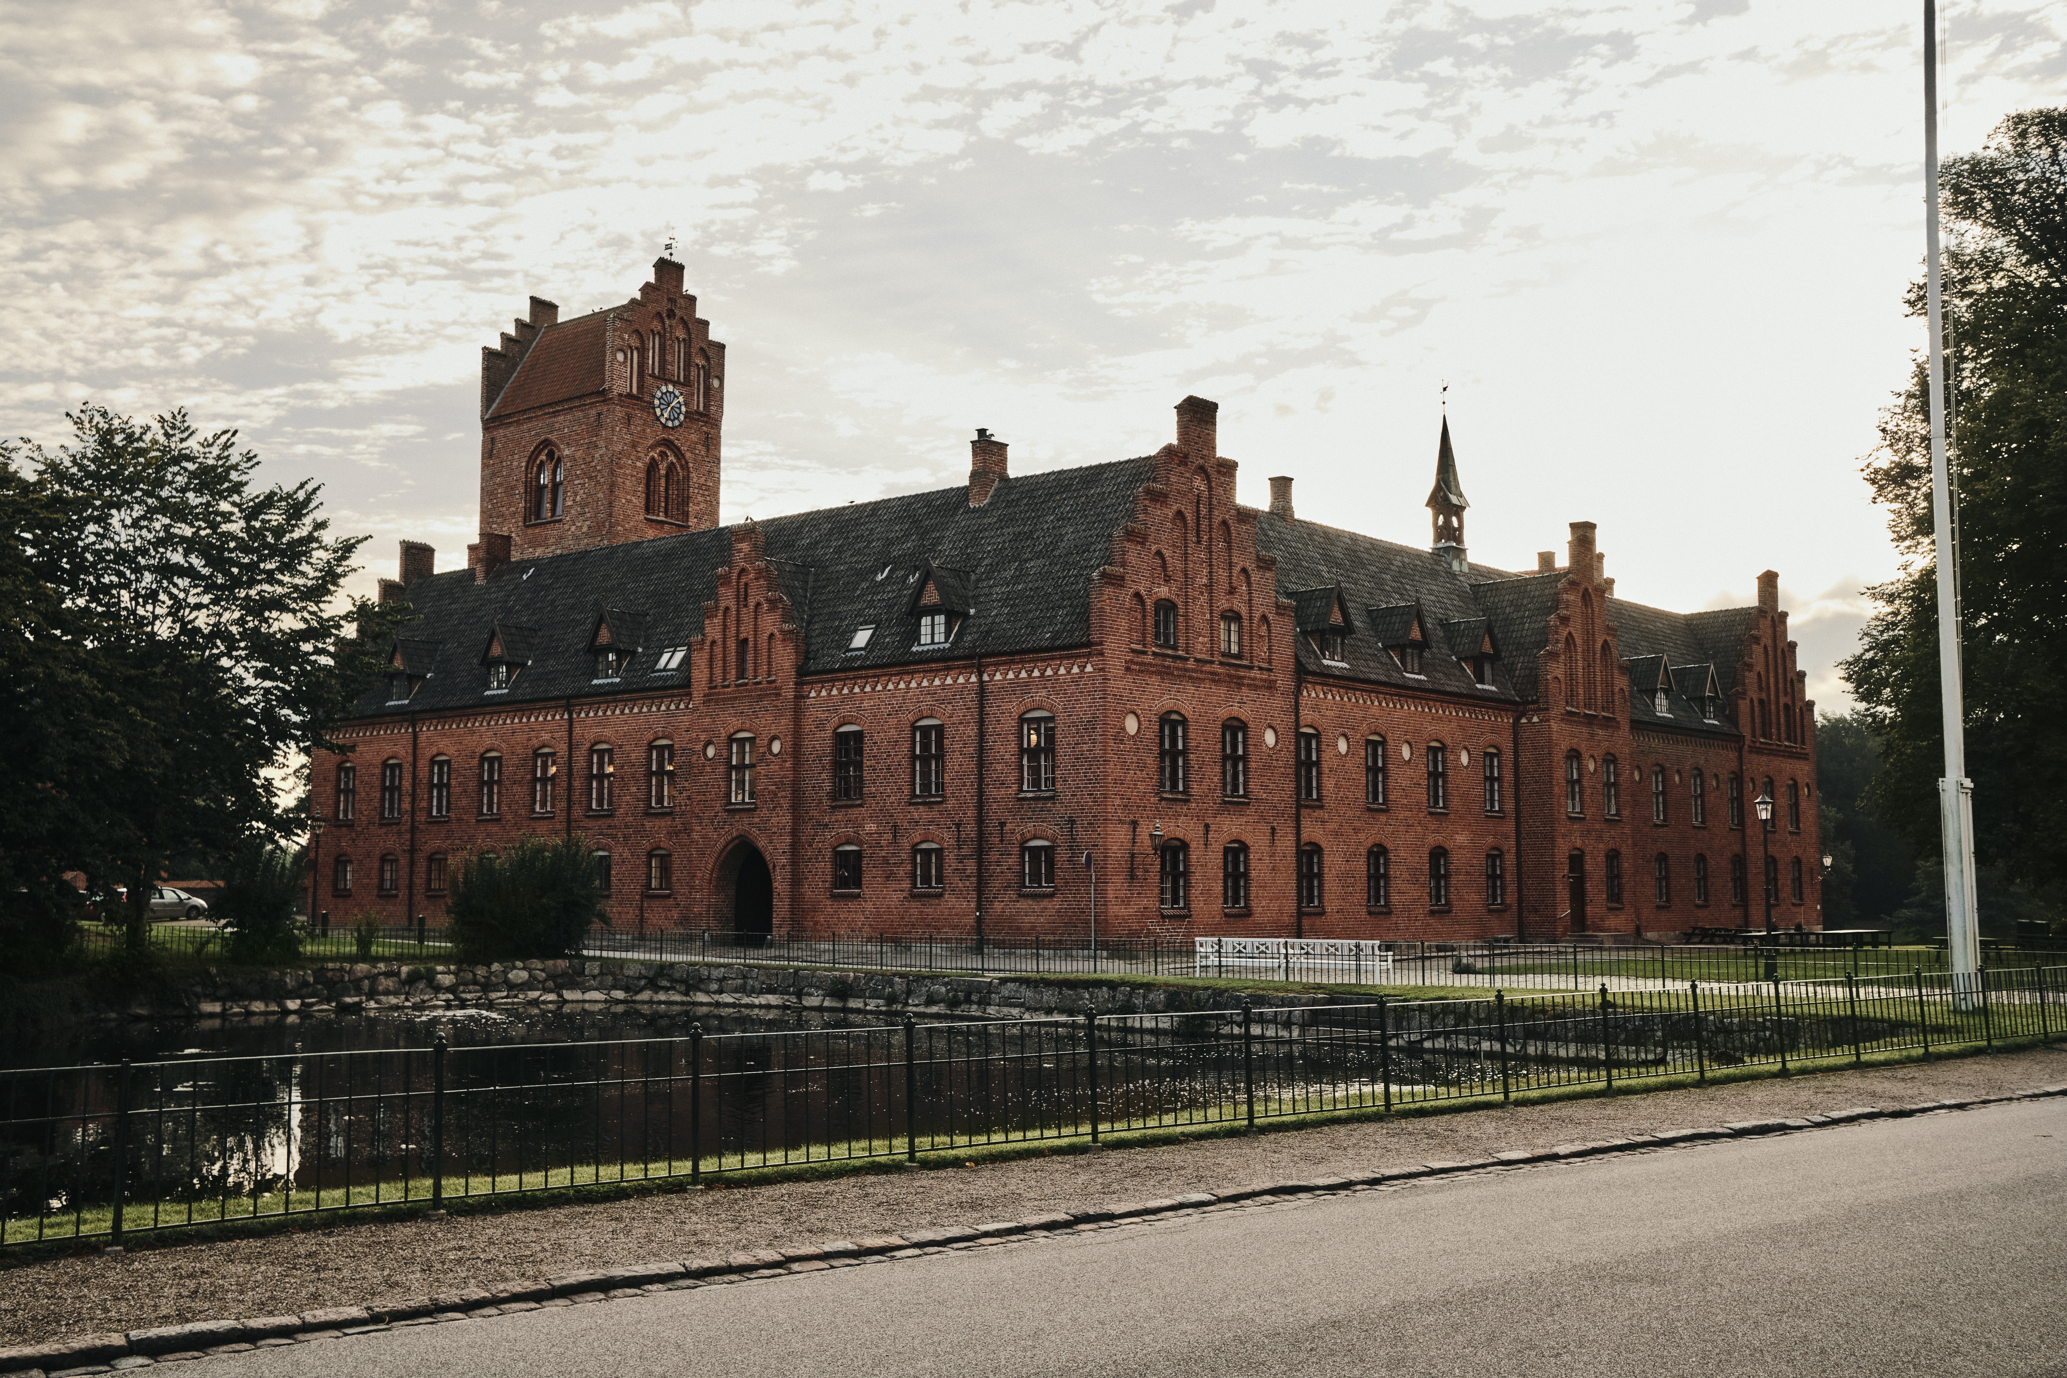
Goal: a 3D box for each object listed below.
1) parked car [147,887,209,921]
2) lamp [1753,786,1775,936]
[{"bbox_3d":[-43.876,10.749,100.766,1.820,1.660,4.500,-4,-7,33],"label":"parked car"},{"bbox_3d":[14.493,3.908,39.688,0.400,3.700,0.400,-2,-6,20],"label":"lamp"}]

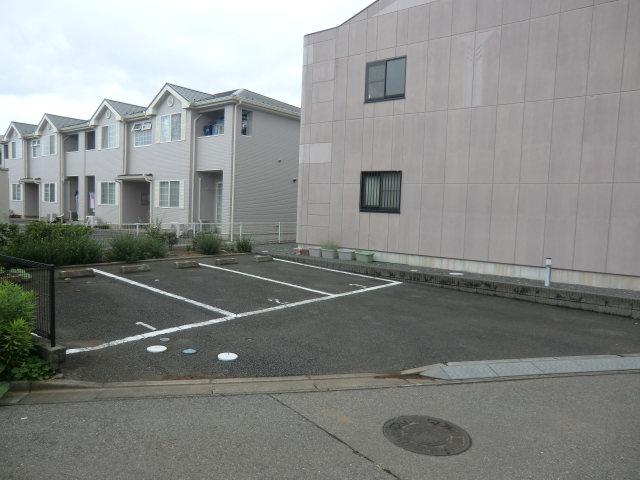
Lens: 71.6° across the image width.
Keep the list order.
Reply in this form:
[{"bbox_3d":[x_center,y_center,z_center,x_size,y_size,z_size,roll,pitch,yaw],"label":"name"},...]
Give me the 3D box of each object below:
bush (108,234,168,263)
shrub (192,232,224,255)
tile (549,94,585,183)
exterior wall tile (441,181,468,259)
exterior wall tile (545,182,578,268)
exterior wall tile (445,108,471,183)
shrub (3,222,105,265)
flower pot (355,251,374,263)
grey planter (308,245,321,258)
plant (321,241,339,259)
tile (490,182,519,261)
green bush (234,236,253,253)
[{"bbox_3d":[-4.778,0.174,11.669,1.350,0.660,0.850,-4,7,-44],"label":"bush"},{"bbox_3d":[-3.454,0.099,13.544,0.750,0.630,0.700,-4,7,-44],"label":"shrub"},{"bbox_3d":[5.344,-2.145,9.594,0.600,1.827,0.060,5,6,37],"label":"tile"},{"bbox_3d":[3.441,-0.508,11.302,0.607,1.830,0.050,5,6,36],"label":"exterior wall tile"},{"bbox_3d":[5.303,-0.291,9.763,0.600,1.881,0.050,5,6,37],"label":"exterior wall tile"},{"bbox_3d":[3.436,-2.309,11.040,0.600,1.823,0.050,5,6,37],"label":"exterior wall tile"},{"bbox_3d":[-6.354,0.068,10.616,2.050,0.950,1.100,-4,7,-44],"label":"shrub"},{"bbox_3d":[1.237,0.486,12.476,0.430,0.260,0.330,5,6,37],"label":"flower pot"},{"bbox_3d":[-0.100,0.363,13.413,0.370,0.280,0.250,5,6,37],"label":"grey planter"},{"bbox_3d":[0.306,0.280,13.133,0.420,0.510,0.350,5,6,37],"label":"plant"},{"bbox_3d":[4.346,-0.390,10.480,0.600,1.871,0.060,5,6,37],"label":"tile"},{"bbox_3d":[-2.458,0.130,14.269,0.580,0.520,0.550,0,5,-10],"label":"green bush"}]

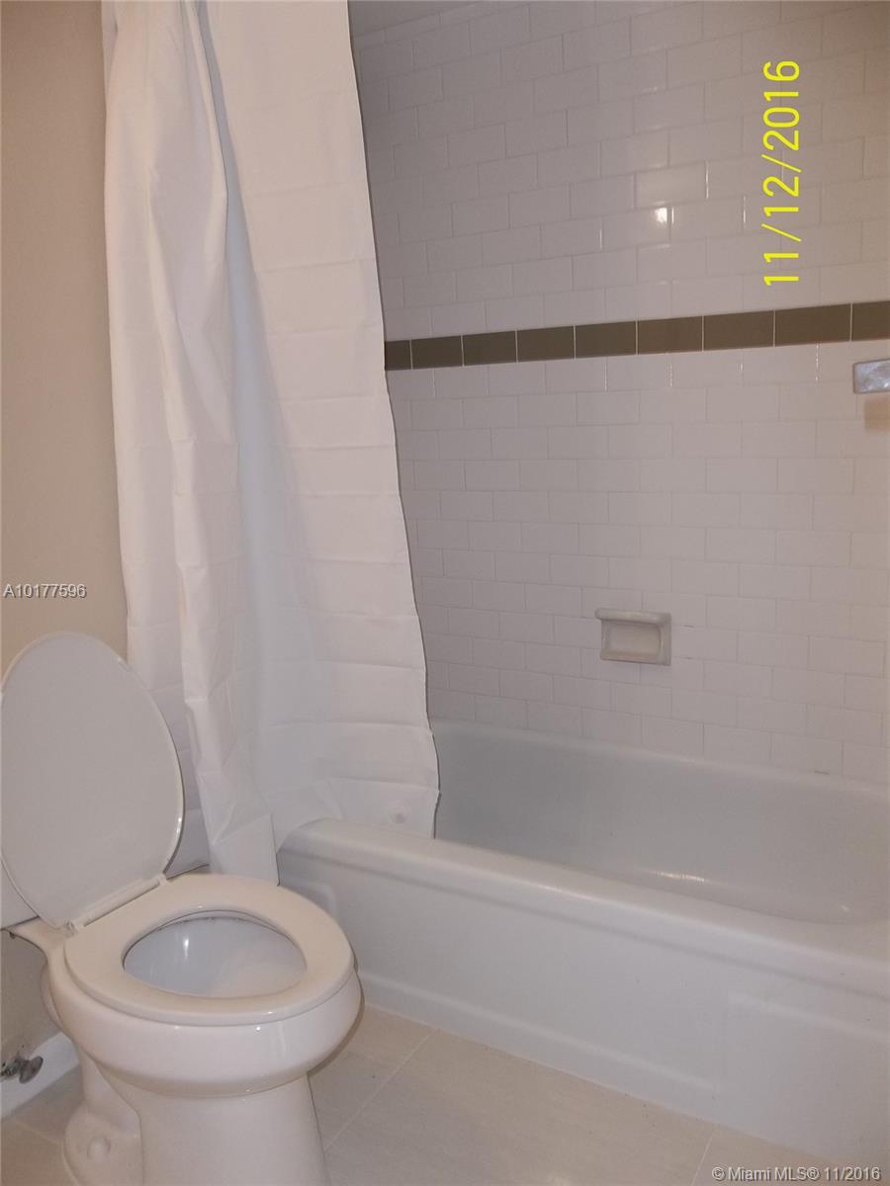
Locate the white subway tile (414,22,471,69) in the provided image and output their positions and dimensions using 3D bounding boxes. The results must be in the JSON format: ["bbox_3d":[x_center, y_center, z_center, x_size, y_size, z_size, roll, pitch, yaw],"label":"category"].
[{"bbox_3d":[-0.004,-1.321,2.236,0.153,0.076,0.009,4,14,29],"label":"white subway tile"}]

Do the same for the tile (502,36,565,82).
[{"bbox_3d":[0.201,-1.190,2.065,0.152,0.076,0.008,4,14,30],"label":"tile"}]

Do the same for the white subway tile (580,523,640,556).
[{"bbox_3d":[0.402,-0.129,2.237,0.152,0.076,0.009,4,14,29],"label":"white subway tile"}]

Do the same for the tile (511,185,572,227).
[{"bbox_3d":[0.230,-0.920,2.196,0.153,0.076,0.009,4,14,29],"label":"tile"}]

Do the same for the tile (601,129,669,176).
[{"bbox_3d":[0.411,-0.947,1.994,0.152,0.076,0.009,4,14,30],"label":"tile"}]

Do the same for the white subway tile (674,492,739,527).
[{"bbox_3d":[0.589,-0.187,2.079,0.152,0.076,0.009,4,14,30],"label":"white subway tile"}]

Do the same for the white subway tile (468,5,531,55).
[{"bbox_3d":[0.129,-1.270,2.088,0.152,0.076,0.008,4,14,30],"label":"white subway tile"}]

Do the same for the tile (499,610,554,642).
[{"bbox_3d":[0.210,0.087,2.384,0.152,0.076,0.008,4,14,30],"label":"tile"}]

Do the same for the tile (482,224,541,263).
[{"bbox_3d":[0.159,-0.833,2.207,0.152,0.076,0.009,4,14,29],"label":"tile"}]

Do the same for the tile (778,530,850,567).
[{"bbox_3d":[0.790,-0.095,1.985,0.152,0.076,0.010,4,14,30],"label":"tile"}]

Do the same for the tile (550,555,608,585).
[{"bbox_3d":[0.334,-0.056,2.267,0.152,0.076,0.009,4,14,30],"label":"tile"}]

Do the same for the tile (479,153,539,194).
[{"bbox_3d":[0.152,-0.985,2.174,0.152,0.076,0.009,4,14,29],"label":"tile"}]

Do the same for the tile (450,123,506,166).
[{"bbox_3d":[0.081,-1.065,2.196,0.152,0.076,0.009,4,14,29],"label":"tile"}]

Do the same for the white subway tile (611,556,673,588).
[{"bbox_3d":[0.465,-0.044,2.194,0.152,0.076,0.010,4,14,30],"label":"white subway tile"}]

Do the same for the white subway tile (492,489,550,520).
[{"bbox_3d":[0.191,-0.216,2.315,0.152,0.076,0.010,4,14,30],"label":"white subway tile"}]

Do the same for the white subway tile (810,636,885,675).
[{"bbox_3d":[0.879,0.136,2.023,0.152,0.076,0.009,4,14,29],"label":"white subway tile"}]

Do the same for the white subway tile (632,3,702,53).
[{"bbox_3d":[0.463,-1.169,1.913,0.152,0.076,0.008,4,14,30],"label":"white subway tile"}]

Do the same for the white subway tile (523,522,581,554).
[{"bbox_3d":[0.264,-0.136,2.295,0.152,0.076,0.008,4,14,30],"label":"white subway tile"}]

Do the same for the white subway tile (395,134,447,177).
[{"bbox_3d":[-0.055,-1.058,2.247,0.152,0.076,0.009,4,14,30],"label":"white subway tile"}]

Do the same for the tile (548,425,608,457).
[{"bbox_3d":[0.319,-0.359,2.206,0.152,0.076,0.008,4,14,30],"label":"tile"}]

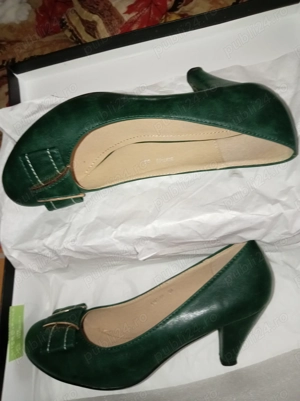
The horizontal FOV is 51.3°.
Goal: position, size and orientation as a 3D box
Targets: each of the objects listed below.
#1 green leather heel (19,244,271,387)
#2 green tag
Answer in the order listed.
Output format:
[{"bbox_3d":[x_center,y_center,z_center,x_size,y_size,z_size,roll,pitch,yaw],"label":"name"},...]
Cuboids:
[{"bbox_3d":[-0.006,0.098,0.292,0.236,0.080,0.121,-2,95,5],"label":"green leather heel"},{"bbox_3d":[-0.125,0.124,0.295,0.002,0.024,0.048,-7,75,7],"label":"green tag"}]

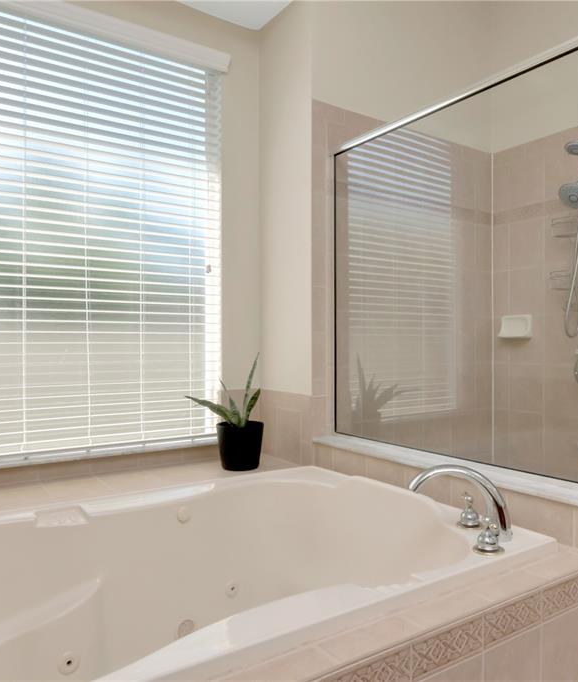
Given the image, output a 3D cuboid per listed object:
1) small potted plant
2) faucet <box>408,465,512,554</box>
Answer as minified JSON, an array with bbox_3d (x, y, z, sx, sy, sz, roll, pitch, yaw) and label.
[{"bbox_3d":[-0.267,0.300,2.289,0.402,0.496,0.296,1,-1,-34],"label":"small potted plant"},{"bbox_3d":[0.457,0.429,1.448,0.268,0.193,0.265,0,-1,5],"label":"faucet"}]

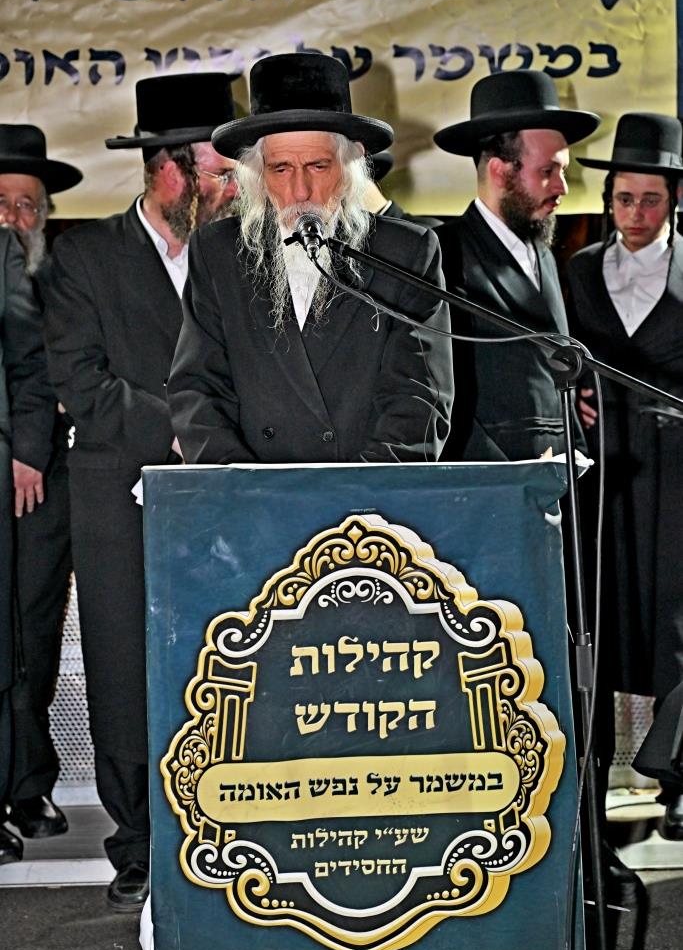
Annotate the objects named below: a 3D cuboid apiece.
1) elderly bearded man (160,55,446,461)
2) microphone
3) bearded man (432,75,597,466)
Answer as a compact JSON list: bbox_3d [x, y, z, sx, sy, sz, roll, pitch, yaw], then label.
[{"bbox_3d":[-0.050,0.090,3.660,0.530,1.700,0.460,-1,1,7],"label":"elderly bearded man"},{"bbox_3d":[-0.051,-0.399,3.450,0.052,0.052,0.165,-2,30,-3],"label":"microphone"},{"bbox_3d":[0.342,0.030,4.300,0.380,1.780,0.520,0,2,38],"label":"bearded man"}]

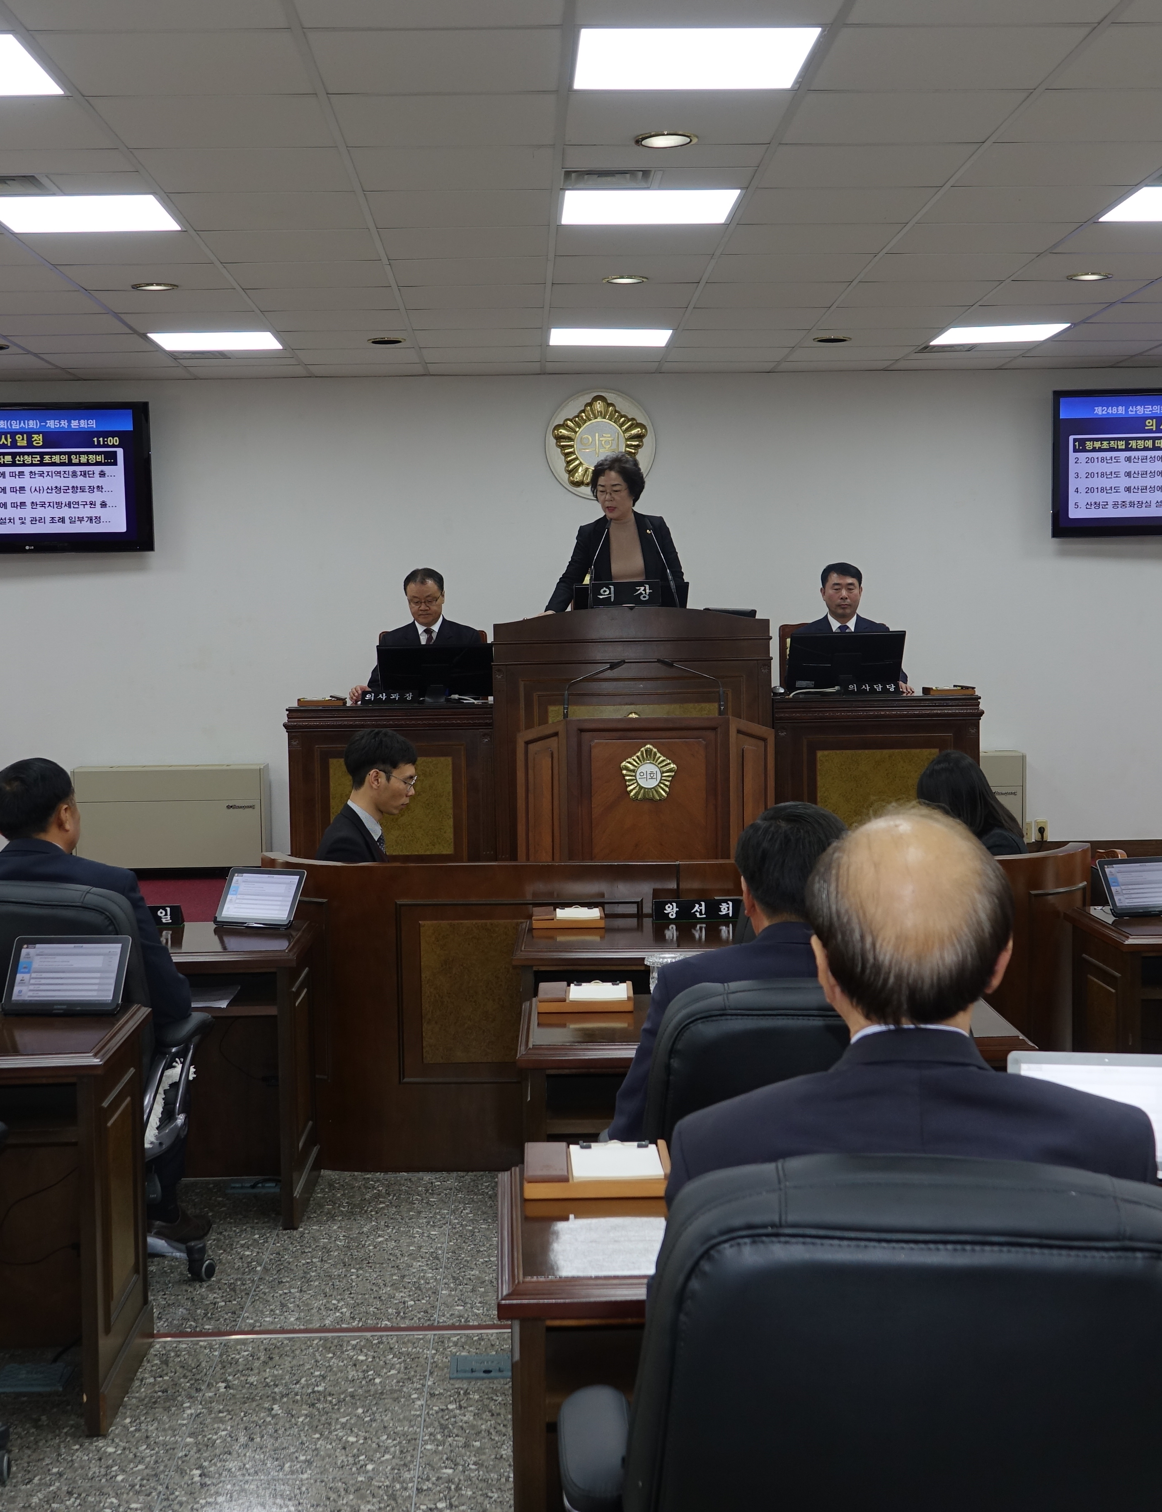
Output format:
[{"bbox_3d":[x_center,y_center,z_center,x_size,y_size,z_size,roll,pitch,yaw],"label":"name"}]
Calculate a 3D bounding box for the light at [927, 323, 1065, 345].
[{"bbox_3d":[2.014,-2.046,9.700,0.590,0.050,0.585,-1,4,-2],"label":"light"}]

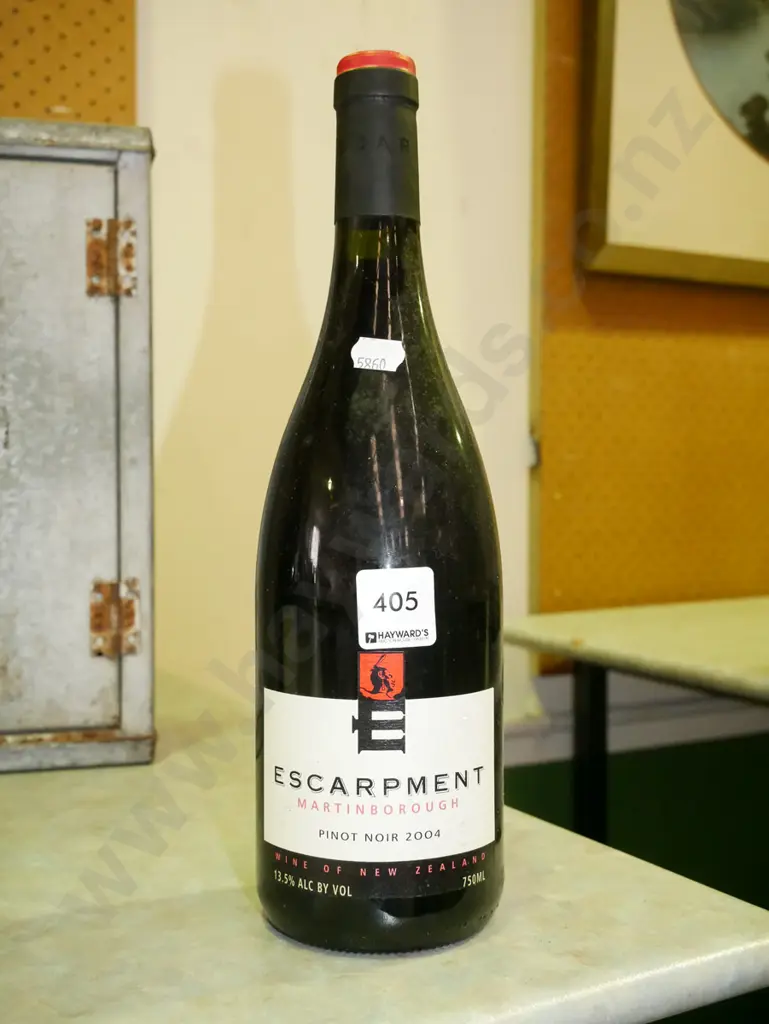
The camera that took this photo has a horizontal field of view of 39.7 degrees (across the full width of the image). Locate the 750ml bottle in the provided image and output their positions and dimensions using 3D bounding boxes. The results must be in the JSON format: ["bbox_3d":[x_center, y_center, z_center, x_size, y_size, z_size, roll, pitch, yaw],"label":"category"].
[{"bbox_3d":[-0.002,-0.008,0.377,0.086,0.298,0.086,0,2,0],"label":"750ml bottle"}]

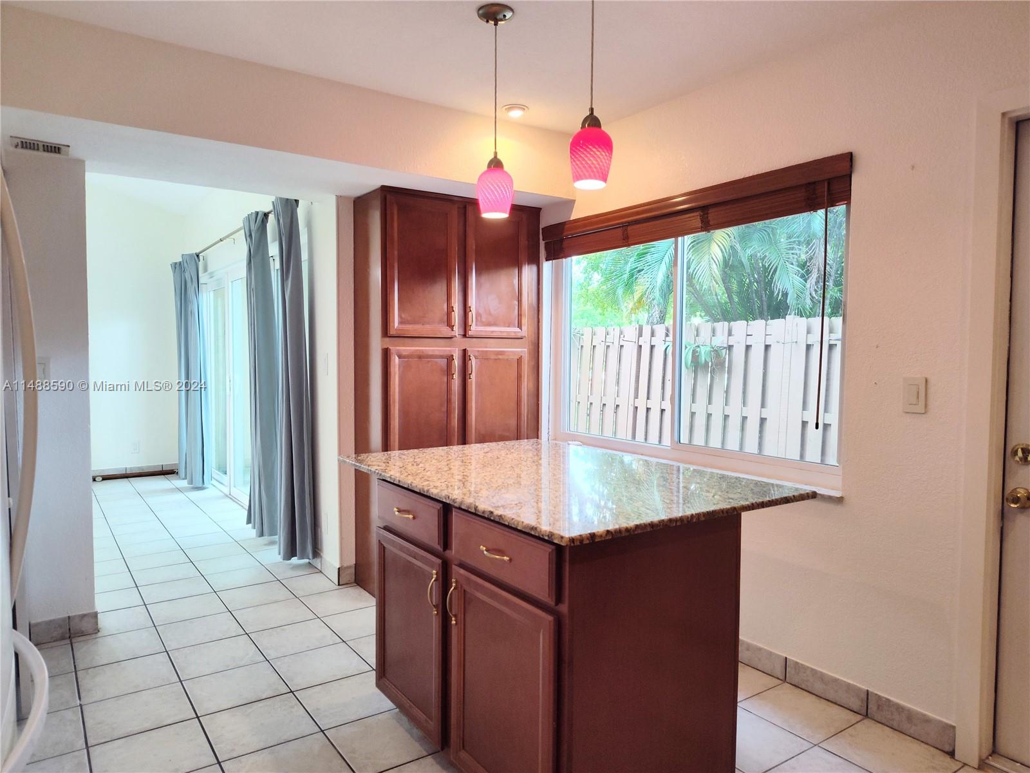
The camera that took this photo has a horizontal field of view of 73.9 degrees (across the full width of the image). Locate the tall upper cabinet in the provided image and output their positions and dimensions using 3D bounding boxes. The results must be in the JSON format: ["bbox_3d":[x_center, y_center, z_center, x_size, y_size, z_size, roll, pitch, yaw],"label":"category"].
[{"bbox_3d":[-0.375,0.042,3.906,0.983,2.125,0.388,-2,3,-35],"label":"tall upper cabinet"}]

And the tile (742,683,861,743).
[{"bbox_3d":[1.045,1.190,2.506,0.325,0.010,0.325,-1,3,-35],"label":"tile"}]

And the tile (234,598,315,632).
[{"bbox_3d":[-1.183,1.127,3.360,0.325,0.010,0.325,-1,3,-35],"label":"tile"}]

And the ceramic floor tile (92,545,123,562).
[{"bbox_3d":[-2.627,1.050,4.239,0.320,0.010,0.318,-1,3,-35],"label":"ceramic floor tile"}]

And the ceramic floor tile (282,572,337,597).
[{"bbox_3d":[-1.133,1.110,3.801,0.256,0.010,0.325,-1,3,-35],"label":"ceramic floor tile"}]

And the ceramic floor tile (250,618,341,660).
[{"bbox_3d":[-0.977,1.122,3.043,0.320,0.010,0.318,-1,3,-35],"label":"ceramic floor tile"}]

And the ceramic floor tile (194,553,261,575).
[{"bbox_3d":[-1.762,1.090,4.191,0.328,0.010,0.328,-2,3,-35],"label":"ceramic floor tile"}]

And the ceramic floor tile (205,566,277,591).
[{"bbox_3d":[-1.566,1.100,3.899,0.325,0.010,0.325,-1,3,-35],"label":"ceramic floor tile"}]

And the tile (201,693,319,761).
[{"bbox_3d":[-0.887,1.179,2.373,0.328,0.010,0.328,-2,3,-35],"label":"tile"}]

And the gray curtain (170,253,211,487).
[{"bbox_3d":[-3.172,-0.167,6.698,0.182,2.204,0.761,-1,3,-35],"label":"gray curtain"}]

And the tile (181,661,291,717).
[{"bbox_3d":[-1.071,1.157,2.629,0.325,0.010,0.325,-1,3,-35],"label":"tile"}]

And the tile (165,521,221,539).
[{"bbox_3d":[-2.331,1.047,4.978,0.325,0.010,0.325,-1,3,-35],"label":"tile"}]

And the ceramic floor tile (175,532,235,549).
[{"bbox_3d":[-2.095,1.041,4.617,0.320,0.010,0.318,-1,3,-35],"label":"ceramic floor tile"}]

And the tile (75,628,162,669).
[{"bbox_3d":[-1.731,1.143,2.996,0.328,0.010,0.328,-2,3,-35],"label":"tile"}]

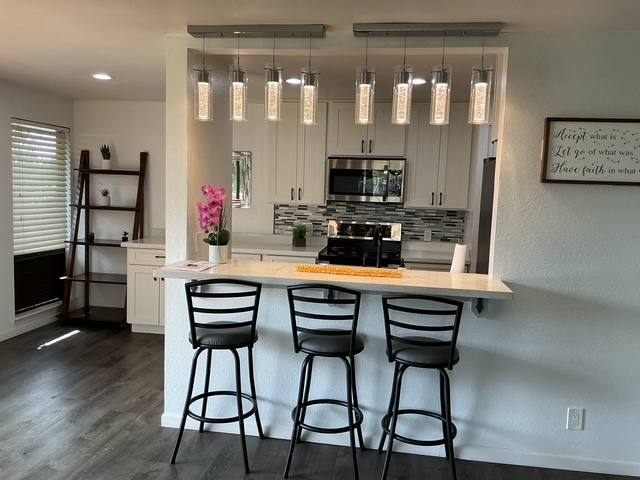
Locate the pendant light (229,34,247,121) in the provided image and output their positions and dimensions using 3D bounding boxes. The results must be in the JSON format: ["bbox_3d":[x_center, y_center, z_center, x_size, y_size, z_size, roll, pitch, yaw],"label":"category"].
[{"bbox_3d":[-0.461,-0.920,3.055,0.104,0.475,0.104,3,5,8],"label":"pendant light"}]

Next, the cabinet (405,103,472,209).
[{"bbox_3d":[1.153,-0.816,5.305,0.600,0.995,0.330,3,6,8],"label":"cabinet"}]

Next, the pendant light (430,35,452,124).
[{"bbox_3d":[0.655,-0.855,2.851,0.102,0.473,0.102,3,6,8],"label":"pendant light"}]

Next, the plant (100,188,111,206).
[{"bbox_3d":[-2.331,-0.460,5.828,0.092,0.192,0.092,3,6,8],"label":"plant"}]

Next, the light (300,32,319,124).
[{"bbox_3d":[-0.055,-0.881,2.948,0.100,0.480,0.100,3,6,8],"label":"light"}]

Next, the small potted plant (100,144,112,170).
[{"bbox_3d":[-2.322,-0.898,5.820,0.125,0.270,0.120,3,5,8],"label":"small potted plant"}]

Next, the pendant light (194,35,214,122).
[{"bbox_3d":[-0.666,-0.929,3.083,0.104,0.478,0.104,3,5,8],"label":"pendant light"}]

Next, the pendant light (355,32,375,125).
[{"bbox_3d":[0.254,-0.880,2.943,0.104,0.483,0.104,3,5,8],"label":"pendant light"}]

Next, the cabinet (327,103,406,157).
[{"bbox_3d":[0.477,-1.088,5.374,0.767,0.516,0.330,3,6,8],"label":"cabinet"}]

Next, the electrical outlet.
[{"bbox_3d":[1.444,1.013,3.031,0.080,0.122,0.012,3,6,8],"label":"electrical outlet"}]

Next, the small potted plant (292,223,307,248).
[{"bbox_3d":[-0.208,-0.045,5.603,0.150,0.240,0.140,3,5,8],"label":"small potted plant"}]

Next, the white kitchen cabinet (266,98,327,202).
[{"bbox_3d":[-0.200,-0.886,5.517,0.600,1.030,0.320,3,5,8],"label":"white kitchen cabinet"}]

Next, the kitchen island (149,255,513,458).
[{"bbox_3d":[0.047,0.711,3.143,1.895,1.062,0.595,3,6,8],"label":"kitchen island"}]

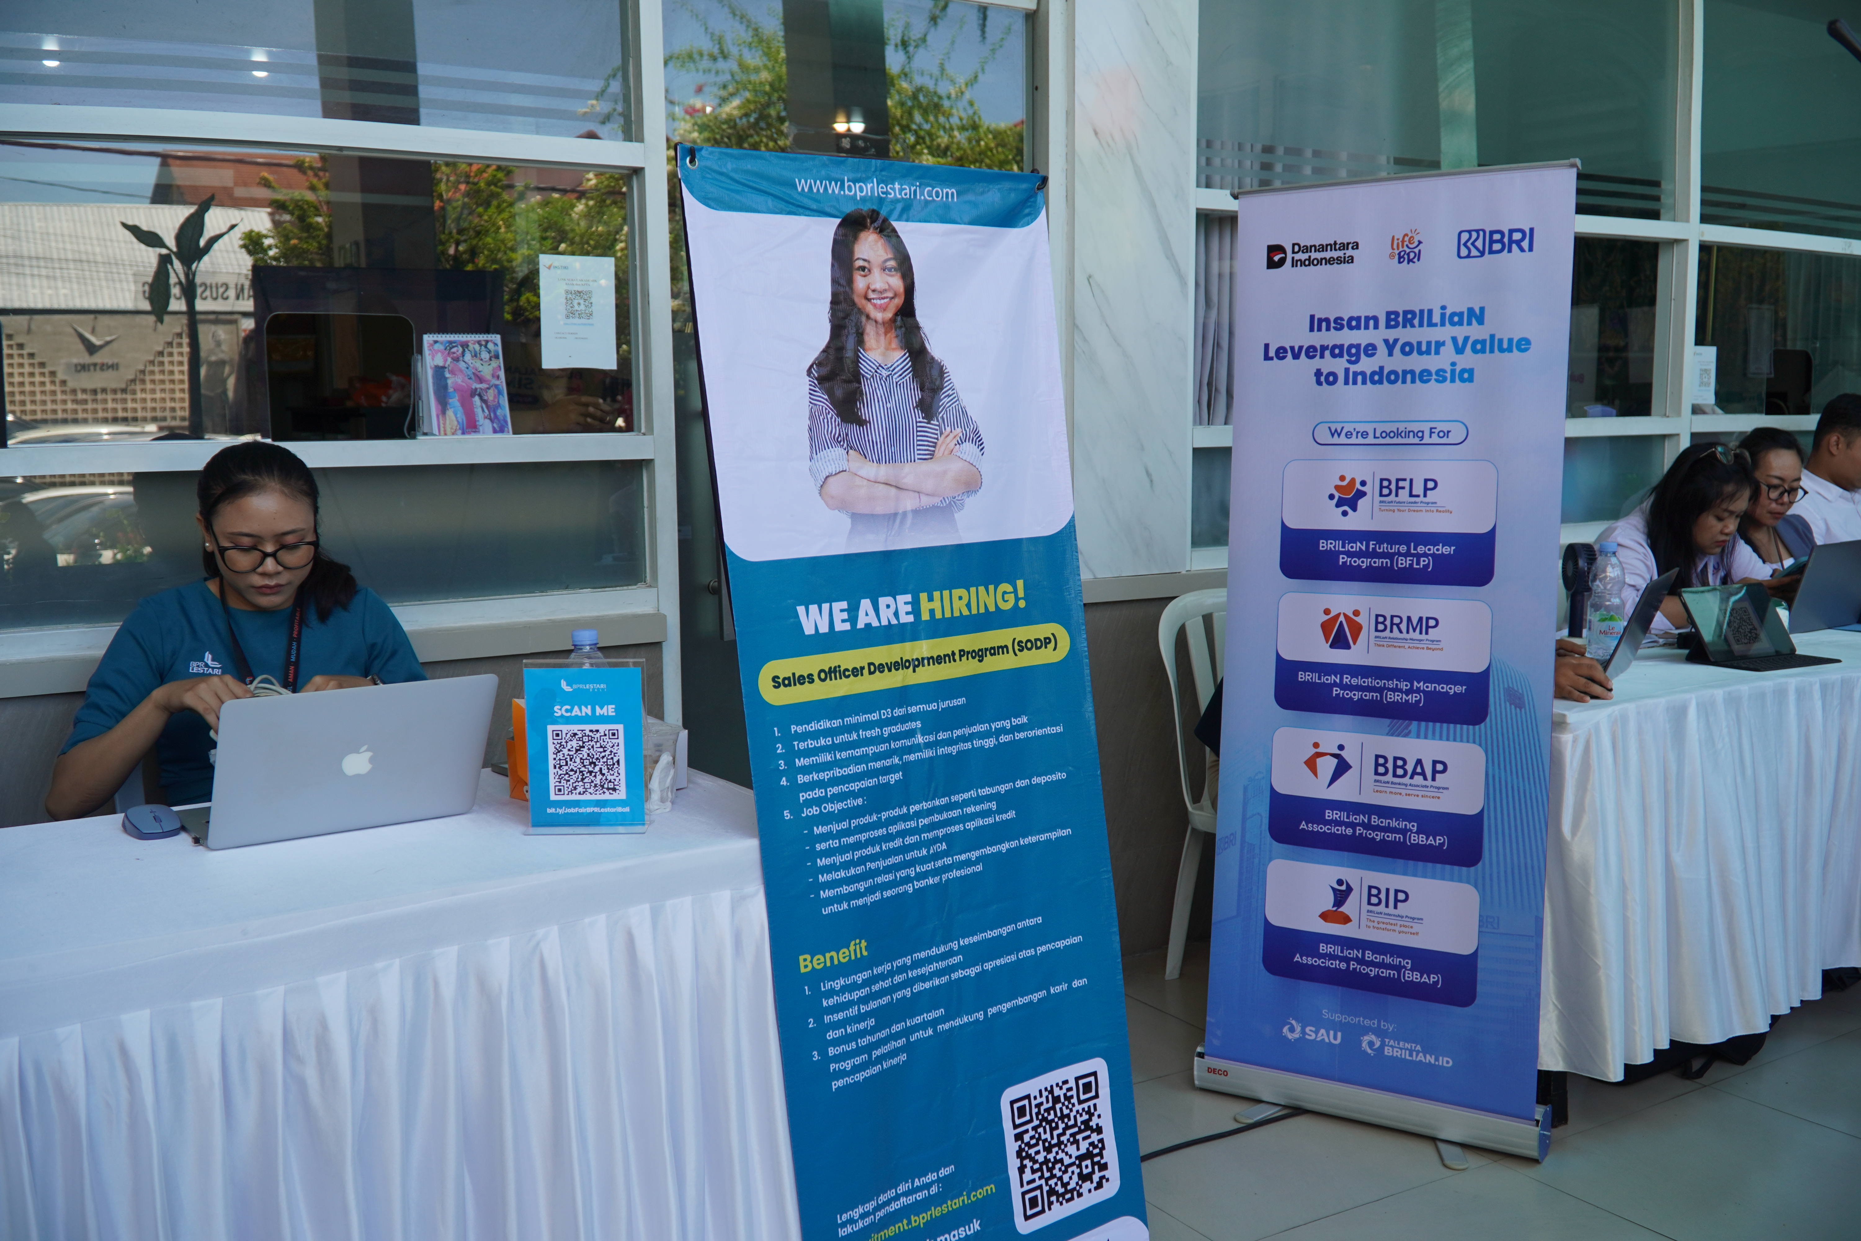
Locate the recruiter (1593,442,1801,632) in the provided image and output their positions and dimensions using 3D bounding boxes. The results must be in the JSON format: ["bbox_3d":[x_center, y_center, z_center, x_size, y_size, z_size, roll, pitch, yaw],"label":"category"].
[{"bbox_3d":[1.788,0.204,3.610,0.480,1.240,0.660,-5,7,-35],"label":"recruiter"}]

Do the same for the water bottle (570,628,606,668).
[{"bbox_3d":[-0.458,0.123,2.081,0.065,0.236,0.065,-1,6,0],"label":"water bottle"}]

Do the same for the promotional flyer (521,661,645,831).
[{"bbox_3d":[-0.432,0.155,1.934,0.152,0.213,0.060,-1,6,1],"label":"promotional flyer"}]

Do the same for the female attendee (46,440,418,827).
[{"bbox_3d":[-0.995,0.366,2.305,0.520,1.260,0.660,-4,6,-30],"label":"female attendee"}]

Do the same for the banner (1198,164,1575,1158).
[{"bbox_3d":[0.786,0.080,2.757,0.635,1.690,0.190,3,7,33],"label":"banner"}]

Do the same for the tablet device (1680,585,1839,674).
[{"bbox_3d":[1.796,0.000,3.382,0.283,0.172,0.250,-4,6,-29],"label":"tablet device"}]

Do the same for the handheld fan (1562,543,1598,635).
[{"bbox_3d":[1.451,-0.068,3.462,0.052,0.212,0.105,0,6,7],"label":"handheld fan"}]

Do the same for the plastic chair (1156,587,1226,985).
[{"bbox_3d":[0.866,0.402,3.517,0.450,0.900,0.520,-4,7,-33],"label":"plastic chair"}]

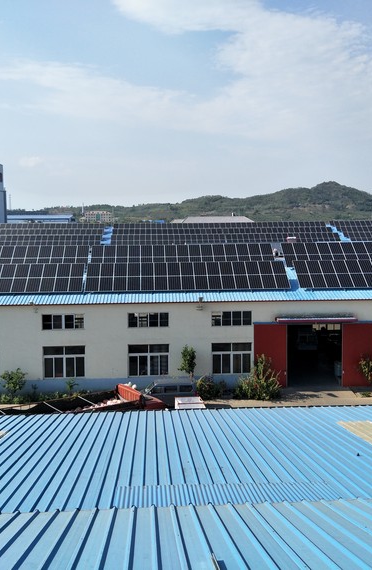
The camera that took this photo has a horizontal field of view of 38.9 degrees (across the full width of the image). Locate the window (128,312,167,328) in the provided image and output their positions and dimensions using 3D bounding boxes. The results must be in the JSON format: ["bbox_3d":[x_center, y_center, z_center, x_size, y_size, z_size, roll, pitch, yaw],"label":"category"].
[{"bbox_3d":[-2.629,2.493,37.464,2.920,1.100,0.150,-1,5,-3],"label":"window"}]

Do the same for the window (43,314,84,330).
[{"bbox_3d":[-8.621,2.615,37.184,2.920,1.100,0.150,-1,5,-3],"label":"window"}]

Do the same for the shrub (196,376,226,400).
[{"bbox_3d":[1.780,7.113,36.734,2.018,1.434,1.715,-1,6,-3],"label":"shrub"}]

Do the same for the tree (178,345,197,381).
[{"bbox_3d":[0.119,5.975,36.325,1.234,3.814,1.234,-1,6,-3],"label":"tree"}]

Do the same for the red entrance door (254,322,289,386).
[{"bbox_3d":[6.064,5.096,37.667,2.389,4.713,0.120,-1,5,-3],"label":"red entrance door"}]

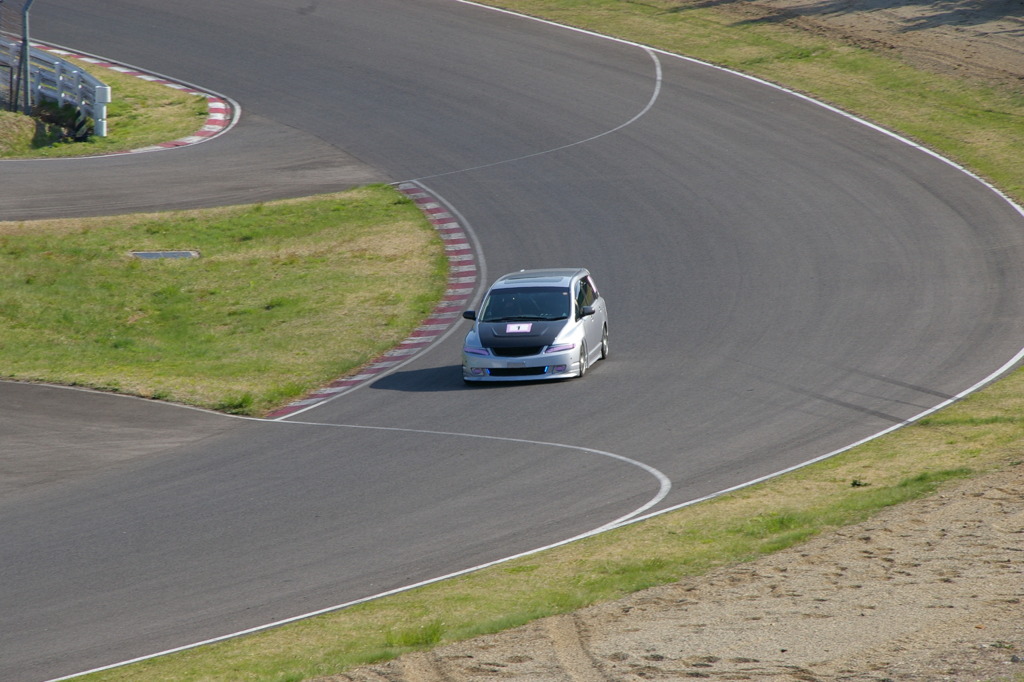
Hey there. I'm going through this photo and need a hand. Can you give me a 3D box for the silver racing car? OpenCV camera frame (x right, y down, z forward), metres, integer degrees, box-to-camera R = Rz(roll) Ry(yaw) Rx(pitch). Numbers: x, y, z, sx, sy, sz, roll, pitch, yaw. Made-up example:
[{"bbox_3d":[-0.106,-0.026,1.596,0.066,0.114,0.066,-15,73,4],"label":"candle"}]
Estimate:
[{"bbox_3d":[0.390,-0.275,93.800,1.830,1.500,4.770,-1,5,8],"label":"silver racing car"}]

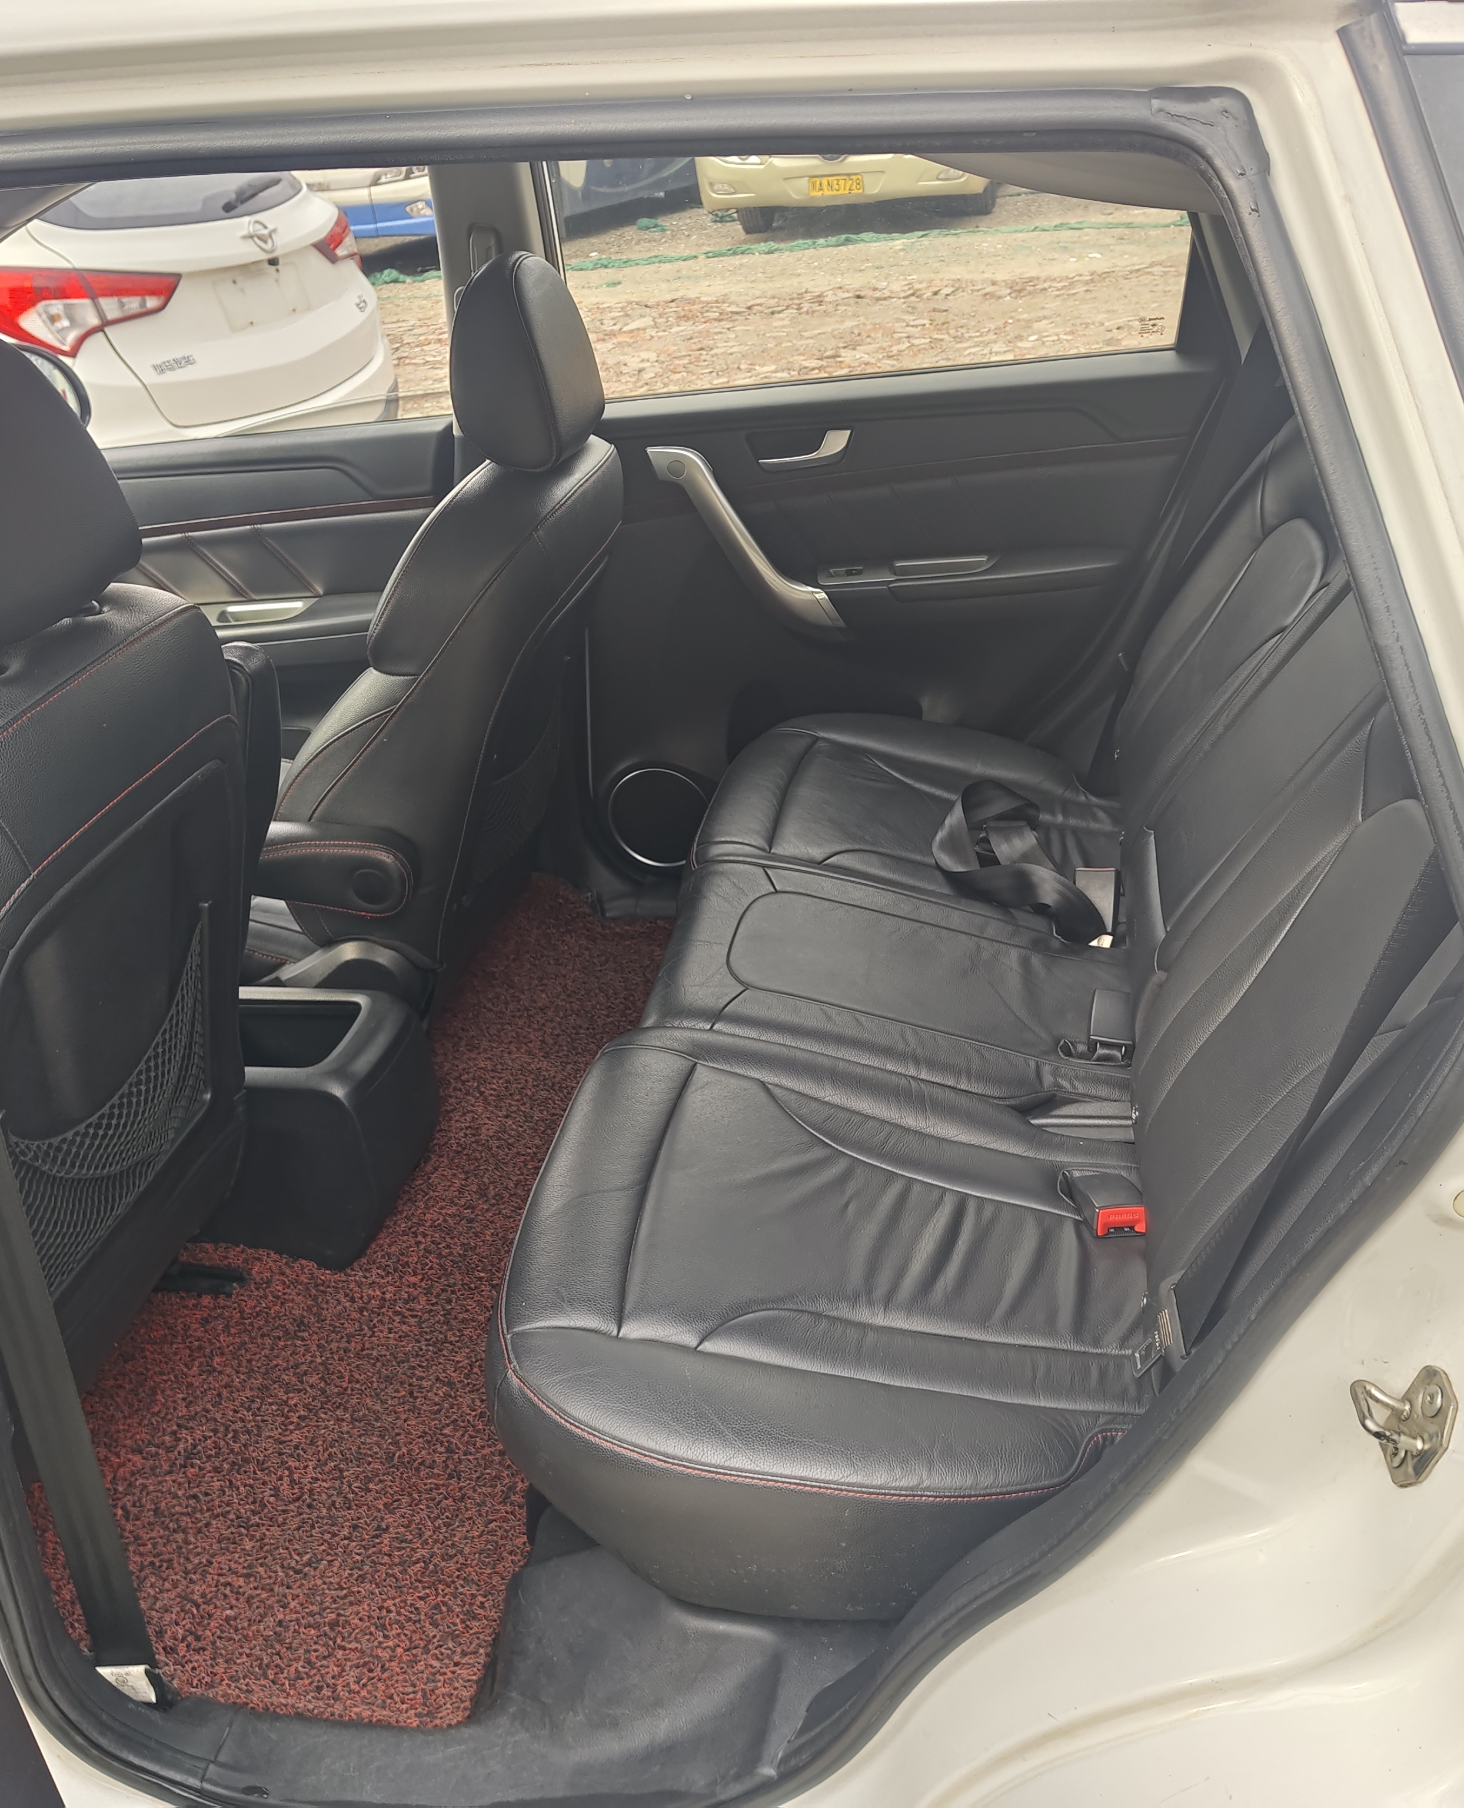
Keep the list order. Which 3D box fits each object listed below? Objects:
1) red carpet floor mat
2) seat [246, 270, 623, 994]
[{"bbox_3d":[-0.364,0.313,1.953,0.560,0.030,1.400,0,29,12],"label":"red carpet floor mat"},{"bbox_3d":[-0.566,-0.272,1.984,0.840,0.980,0.560,0,29,12],"label":"seat"}]

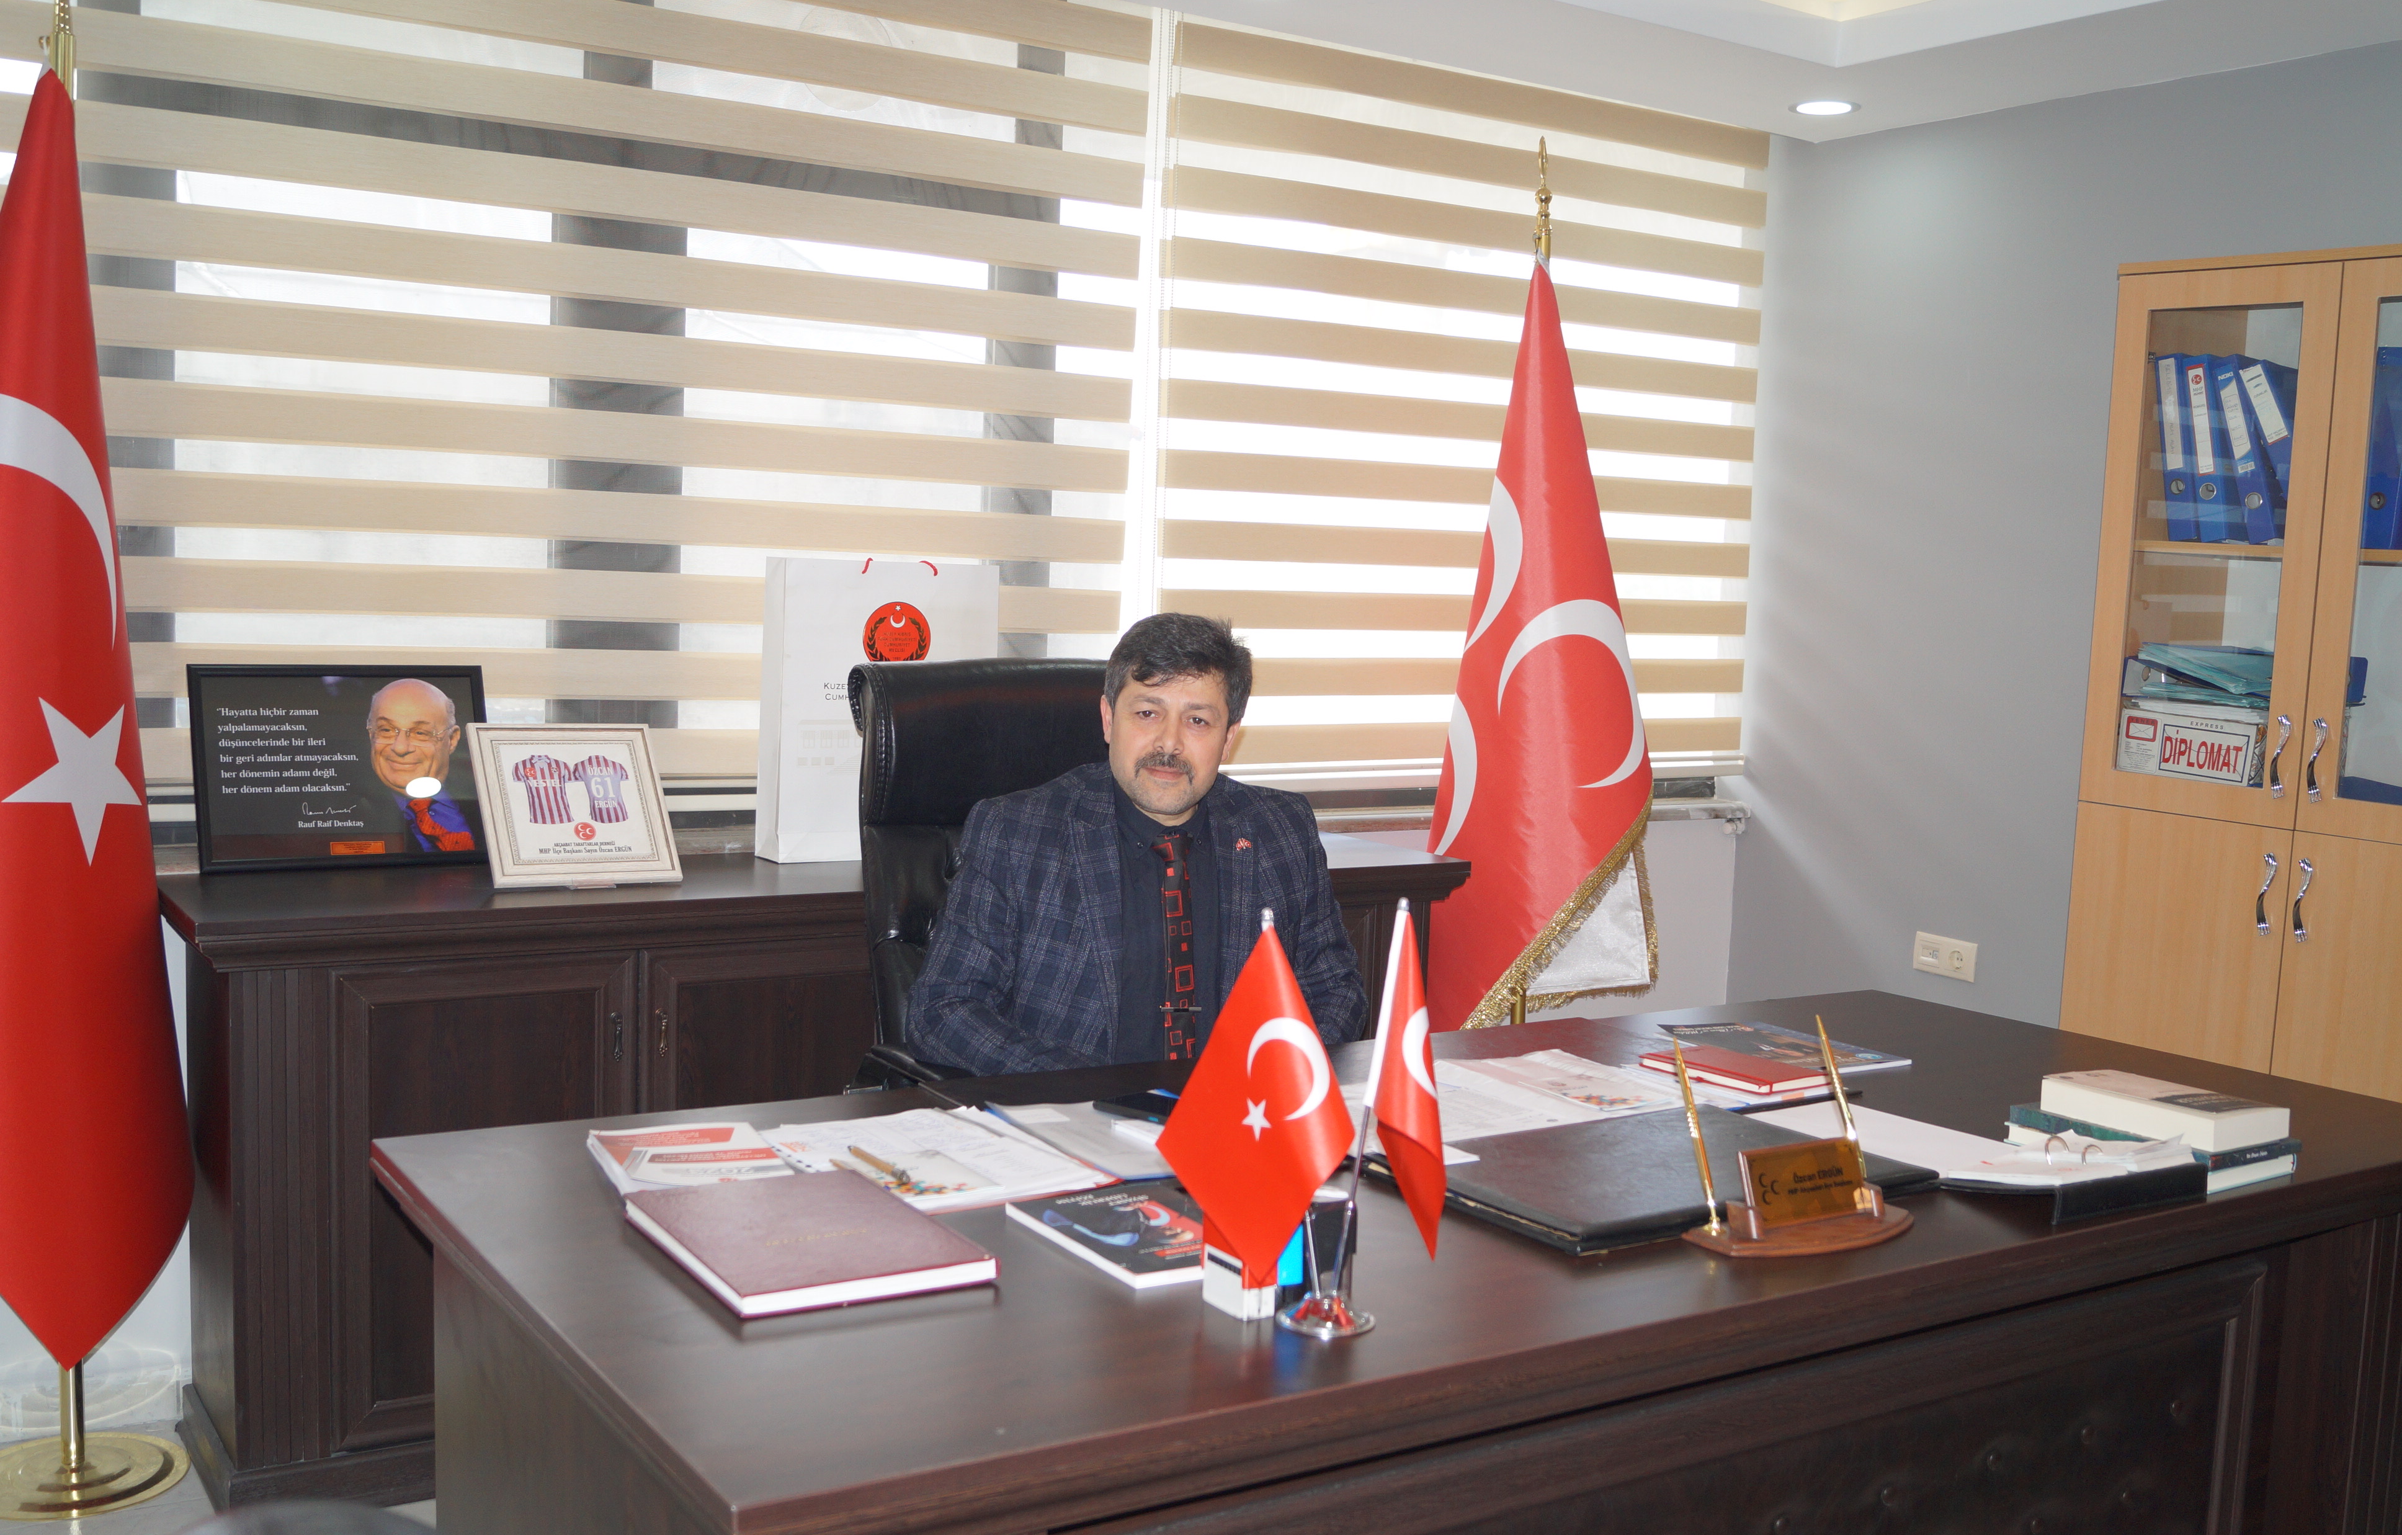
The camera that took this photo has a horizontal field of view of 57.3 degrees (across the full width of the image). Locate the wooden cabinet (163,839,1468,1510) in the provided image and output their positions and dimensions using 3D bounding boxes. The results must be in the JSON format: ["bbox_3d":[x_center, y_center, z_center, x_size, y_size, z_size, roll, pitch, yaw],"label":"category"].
[{"bbox_3d":[-0.543,0.566,3.643,2.104,0.805,0.436,-1,7,-32],"label":"wooden cabinet"}]

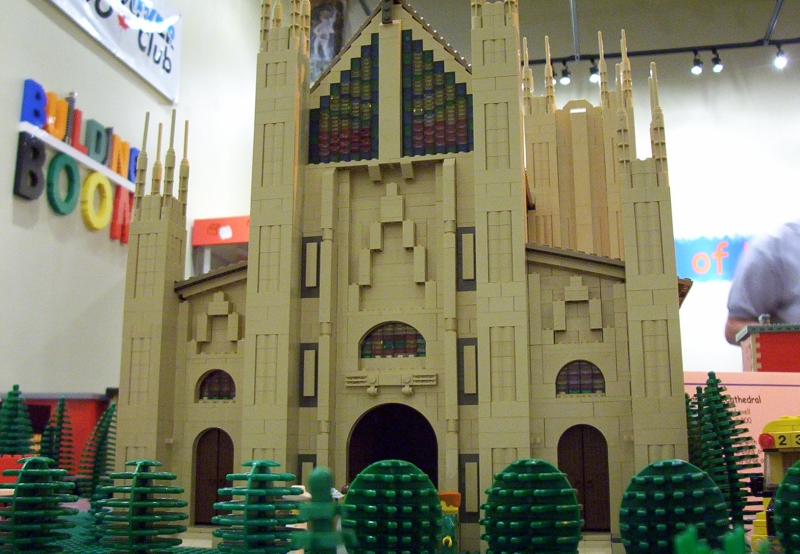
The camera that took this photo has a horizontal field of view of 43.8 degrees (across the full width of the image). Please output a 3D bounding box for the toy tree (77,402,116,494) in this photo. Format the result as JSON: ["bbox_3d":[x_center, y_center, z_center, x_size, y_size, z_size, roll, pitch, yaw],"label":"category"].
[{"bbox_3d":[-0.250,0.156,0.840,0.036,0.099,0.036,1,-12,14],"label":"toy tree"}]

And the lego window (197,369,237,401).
[{"bbox_3d":[-0.131,0.079,0.723,0.032,0.021,0.010,-3,-12,14],"label":"lego window"}]

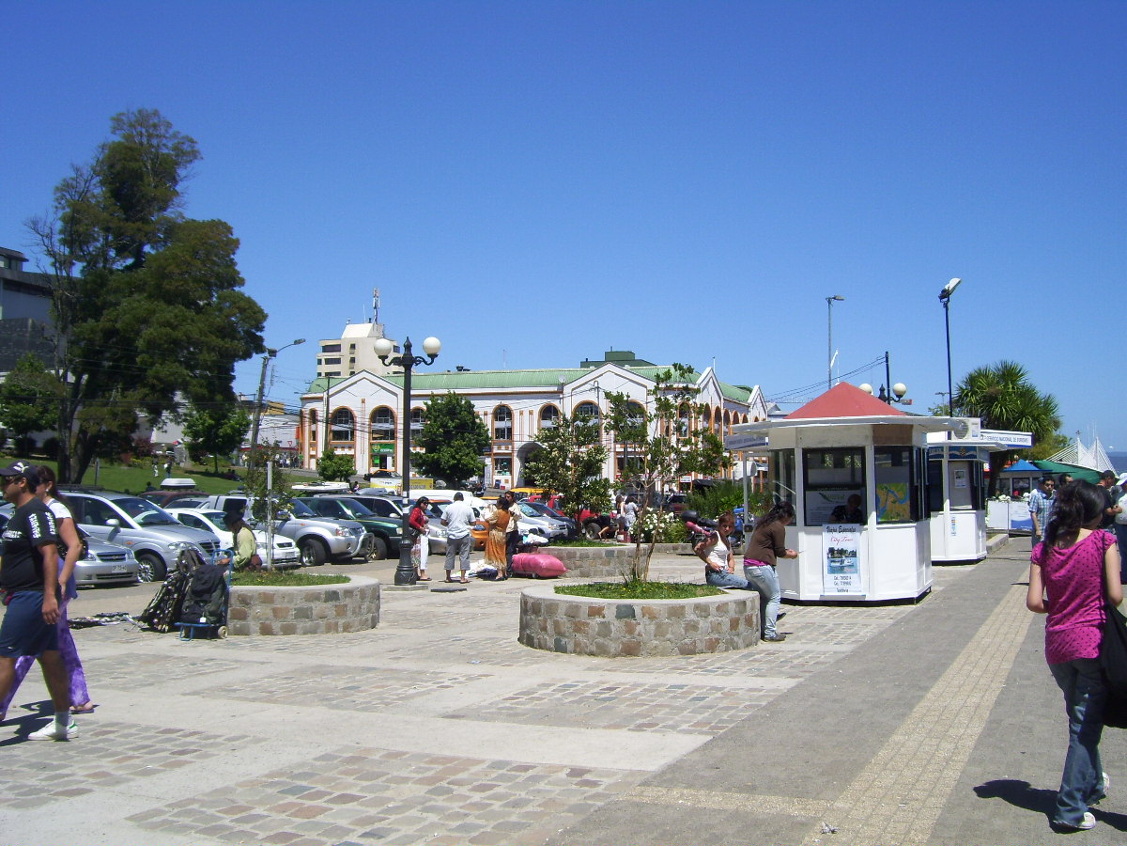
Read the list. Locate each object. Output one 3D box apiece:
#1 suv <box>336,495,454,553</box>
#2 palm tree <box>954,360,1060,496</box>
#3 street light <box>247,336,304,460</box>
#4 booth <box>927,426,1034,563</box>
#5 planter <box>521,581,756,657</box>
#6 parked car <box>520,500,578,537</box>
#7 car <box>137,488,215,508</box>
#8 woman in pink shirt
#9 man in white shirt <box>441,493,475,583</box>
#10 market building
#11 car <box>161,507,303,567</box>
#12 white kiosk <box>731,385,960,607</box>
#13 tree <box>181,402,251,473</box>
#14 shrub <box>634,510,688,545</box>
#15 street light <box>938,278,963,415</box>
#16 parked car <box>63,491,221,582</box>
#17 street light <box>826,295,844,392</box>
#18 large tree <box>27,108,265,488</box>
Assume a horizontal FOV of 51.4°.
[{"bbox_3d":[-5.003,2.999,34.459,4.550,1.720,1.830,-2,-4,22],"label":"suv"},{"bbox_3d":[17.000,0.740,45.000,4.000,6.300,4.000,0,-3,0],"label":"palm tree"},{"bbox_3d":[-19.105,-1.069,78.249,3.600,9.100,0.700,-1,-4,0],"label":"street light"},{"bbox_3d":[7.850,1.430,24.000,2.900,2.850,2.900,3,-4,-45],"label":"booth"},{"bbox_3d":[0.816,2.100,12.629,2.620,0.520,2.620,-1,-4,0],"label":"planter"},{"bbox_3d":[-1.700,3.550,42.500,4.200,1.430,1.690,-2,-3,26],"label":"parked car"},{"bbox_3d":[-12.469,3.152,37.883,1.820,1.780,4.600,-2,-4,23],"label":"car"},{"bbox_3d":[2.380,1.075,5.450,0.500,1.610,0.420,-2,-3,25],"label":"woman in pink shirt"},{"bbox_3d":[-1.950,2.130,21.800,0.580,1.680,0.380,-1,-3,12],"label":"man in white shirt"},{"bbox_3d":[-2.900,0.900,138.000,44.000,15.000,34.000,-1,-3,20],"label":"market building"},{"bbox_3d":[-8.150,2.660,26.800,4.100,1.430,1.710,-1,-3,21],"label":"car"},{"bbox_3d":[4.280,1.017,17.749,3.200,3.280,3.600,-2,-4,22],"label":"white kiosk"},{"bbox_3d":[-33.100,1.450,112.000,6.600,6.900,6.600,0,-3,0],"label":"tree"},{"bbox_3d":[2.550,2.700,30.500,1.200,0.980,1.400,0,-3,0],"label":"shrub"},{"bbox_3d":[11.524,-0.288,35.086,0.750,8.000,0.550,-1,-4,5],"label":"street light"},{"bbox_3d":[-9.404,2.314,24.314,5.100,1.820,1.900,-2,-4,17],"label":"parked car"},{"bbox_3d":[11.600,-0.450,50.000,0.850,9.800,0.350,-1,-3,14],"label":"street light"},{"bbox_3d":[-25.600,-7.700,72.000,13.500,23.500,14.500,0,-3,0],"label":"large tree"}]

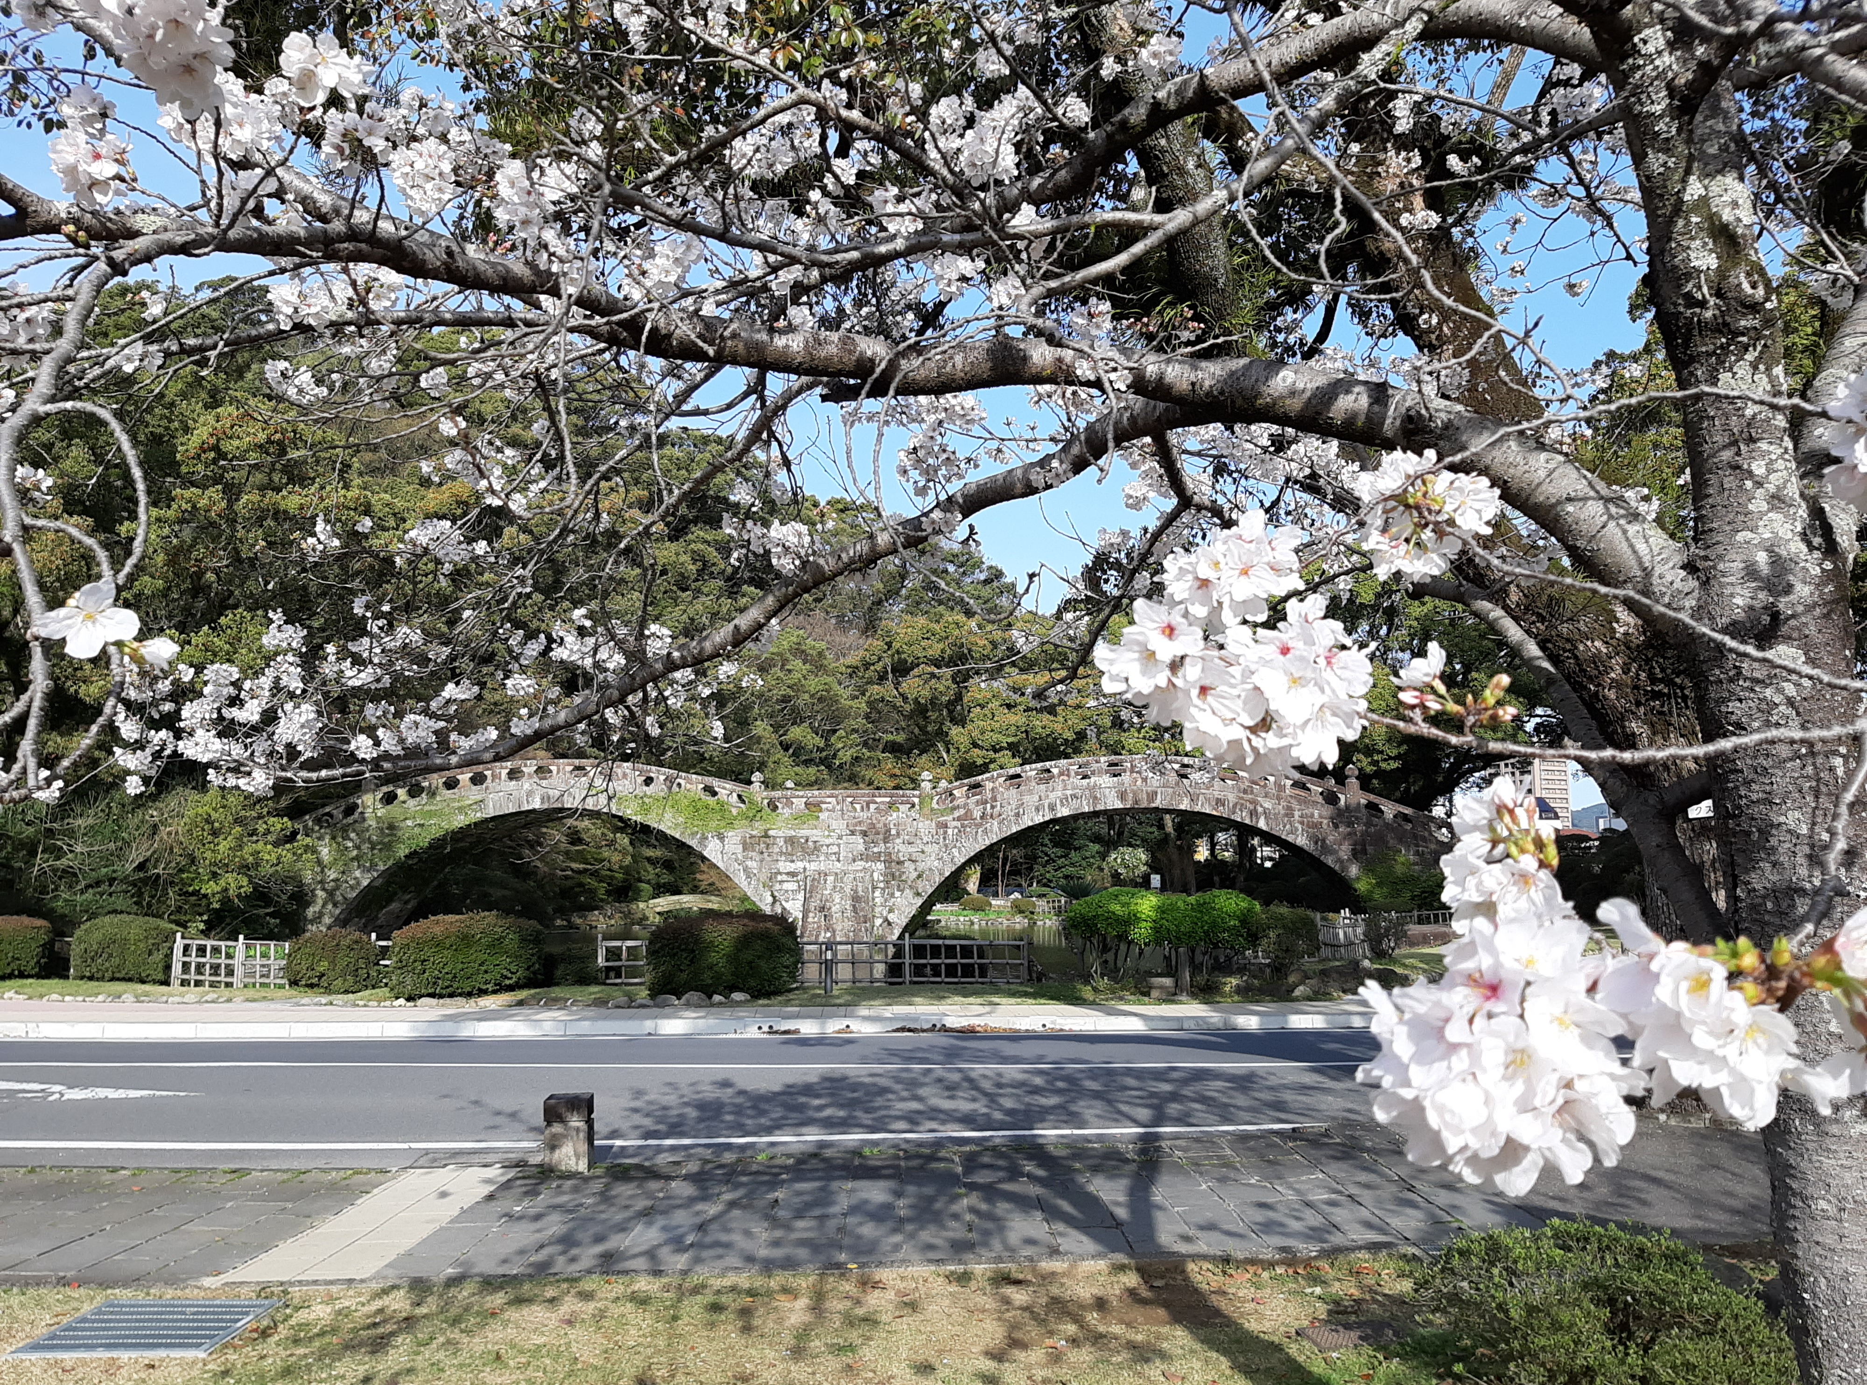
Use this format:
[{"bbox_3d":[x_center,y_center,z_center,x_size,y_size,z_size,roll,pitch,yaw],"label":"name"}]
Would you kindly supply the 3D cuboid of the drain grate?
[{"bbox_3d":[-2.775,2.278,4.998,0.670,0.050,0.650,0,-7,0],"label":"drain grate"}]

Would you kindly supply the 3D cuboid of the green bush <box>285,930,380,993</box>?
[{"bbox_3d":[-8.600,3.848,20.172,1.220,0.870,1.050,0,-7,0],"label":"green bush"}]

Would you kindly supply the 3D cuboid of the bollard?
[{"bbox_3d":[-2.070,2.499,7.974,0.245,0.400,0.245,1,-7,-5],"label":"bollard"}]

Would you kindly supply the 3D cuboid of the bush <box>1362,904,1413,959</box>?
[{"bbox_3d":[8.800,4.661,27.125,0.920,1.050,0.880,0,-7,0],"label":"bush"}]

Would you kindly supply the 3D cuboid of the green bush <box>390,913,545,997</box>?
[{"bbox_3d":[-6.600,3.702,19.939,2.050,1.100,1.500,0,-7,0],"label":"green bush"}]

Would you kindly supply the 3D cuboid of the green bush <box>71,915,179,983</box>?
[{"bbox_3d":[-12.500,4.006,21.967,1.500,1.020,1.250,0,-7,0],"label":"green bush"}]

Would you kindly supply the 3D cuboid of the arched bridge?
[{"bbox_3d":[-3.167,6.530,56.040,47.000,7.500,5.500,-1,-7,8],"label":"arched bridge"}]

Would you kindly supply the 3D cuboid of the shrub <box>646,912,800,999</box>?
[{"bbox_3d":[-2.950,3.668,19.792,2.100,1.130,1.600,0,-7,0],"label":"shrub"}]

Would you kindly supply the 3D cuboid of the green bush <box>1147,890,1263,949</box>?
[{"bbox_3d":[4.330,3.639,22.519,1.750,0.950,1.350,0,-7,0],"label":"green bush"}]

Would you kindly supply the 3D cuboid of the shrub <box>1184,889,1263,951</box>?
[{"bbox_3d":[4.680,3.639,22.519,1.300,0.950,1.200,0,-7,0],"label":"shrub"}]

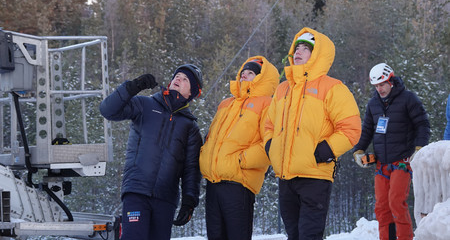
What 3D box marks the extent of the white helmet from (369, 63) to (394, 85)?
[{"bbox_3d":[1.484,-0.438,13.600,0.220,0.170,0.280,0,20,43],"label":"white helmet"}]

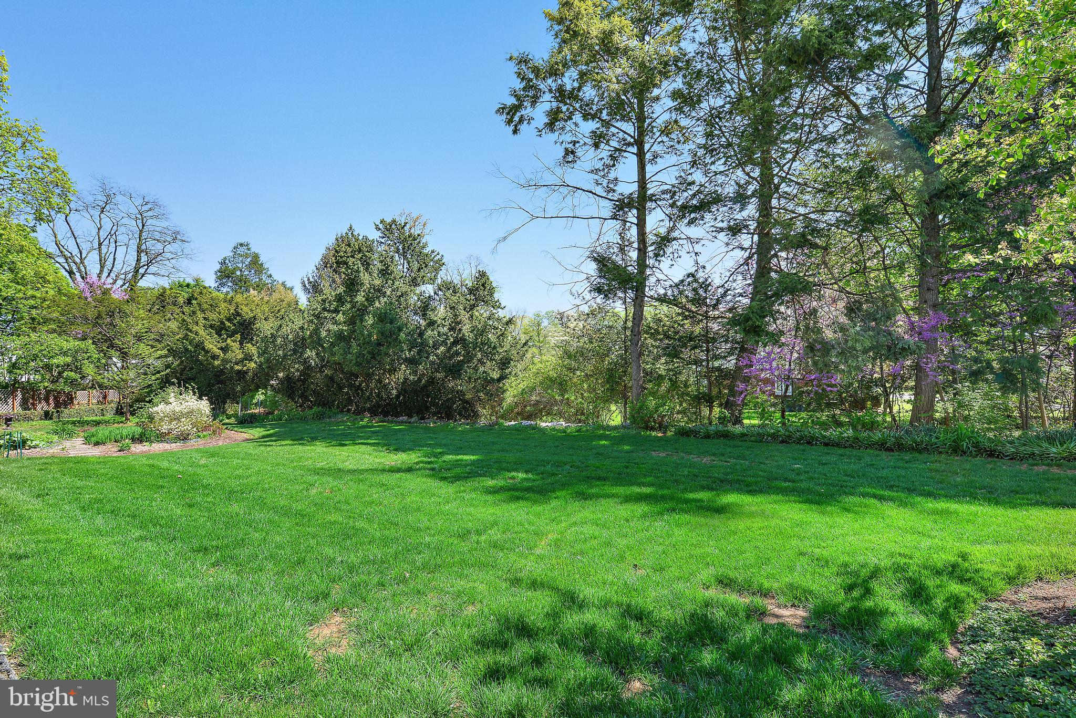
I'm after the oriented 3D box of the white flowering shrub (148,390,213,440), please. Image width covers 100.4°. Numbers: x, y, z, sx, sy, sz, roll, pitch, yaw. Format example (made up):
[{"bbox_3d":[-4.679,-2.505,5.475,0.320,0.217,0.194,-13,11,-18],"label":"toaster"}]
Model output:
[{"bbox_3d":[-10.690,1.680,13.400,1.600,1.420,1.500,2,-3,-39],"label":"white flowering shrub"}]

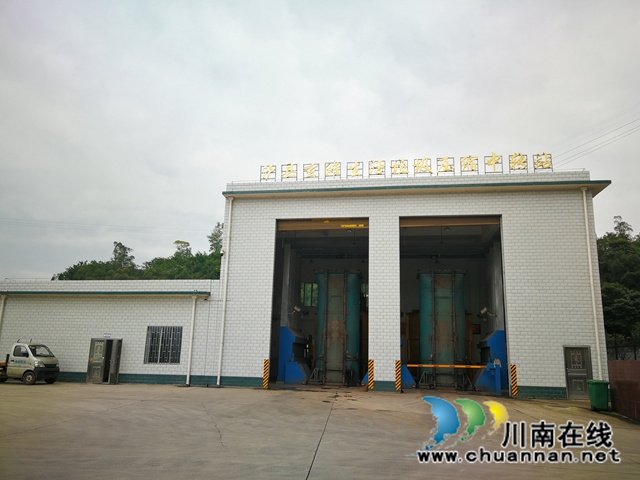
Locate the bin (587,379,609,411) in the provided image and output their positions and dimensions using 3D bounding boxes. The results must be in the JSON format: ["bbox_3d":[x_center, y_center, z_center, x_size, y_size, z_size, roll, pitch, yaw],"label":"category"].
[{"bbox_3d":[10.370,5.776,18.594,0.575,1.020,0.700,-2,-12,18],"label":"bin"}]

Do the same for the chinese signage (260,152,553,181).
[{"bbox_3d":[3.916,-3.557,24.545,14.107,0.930,0.150,-1,-12,10],"label":"chinese signage"}]

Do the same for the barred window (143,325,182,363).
[{"bbox_3d":[-7.692,5.199,24.617,1.868,1.814,0.120,-1,-12,10],"label":"barred window"}]

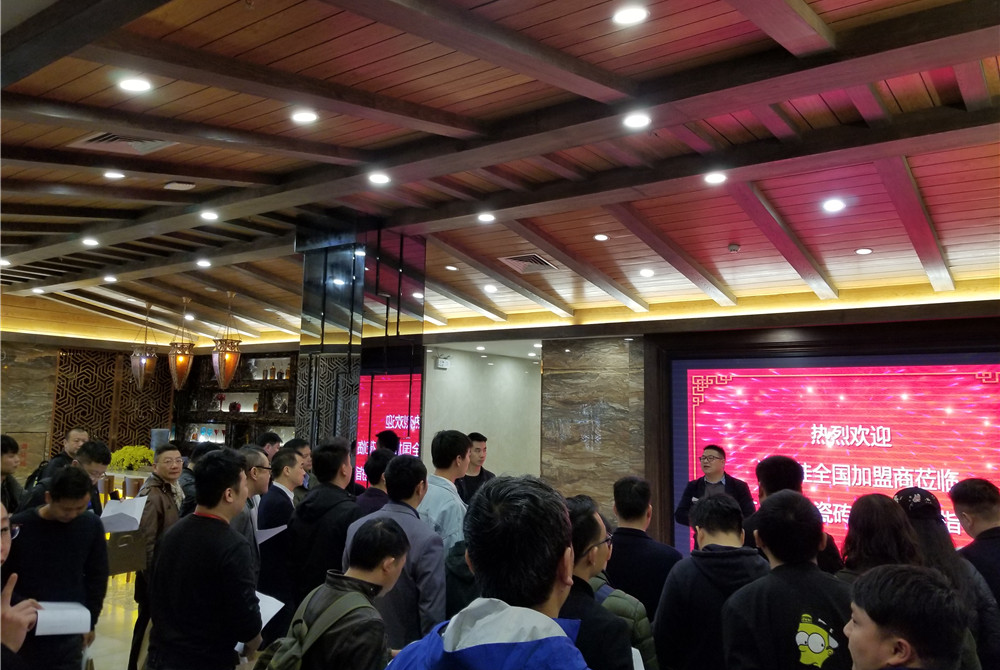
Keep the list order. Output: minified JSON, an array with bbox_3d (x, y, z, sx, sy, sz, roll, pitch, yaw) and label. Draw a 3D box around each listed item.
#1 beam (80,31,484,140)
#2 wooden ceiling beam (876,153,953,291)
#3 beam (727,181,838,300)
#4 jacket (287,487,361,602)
[{"bbox_3d":[-0.725,-1.036,3.243,0.143,0.077,2.112,-3,3,36],"label":"beam"},{"bbox_3d":[2.894,-0.723,5.146,0.148,0.081,2.428,-3,-17,36],"label":"wooden ceiling beam"},{"bbox_3d":[2.178,-0.686,5.669,0.147,0.081,2.428,-3,-17,36],"label":"beam"},{"bbox_3d":[-0.780,1.037,3.500,0.290,0.690,0.470,6,-7,-42],"label":"jacket"}]

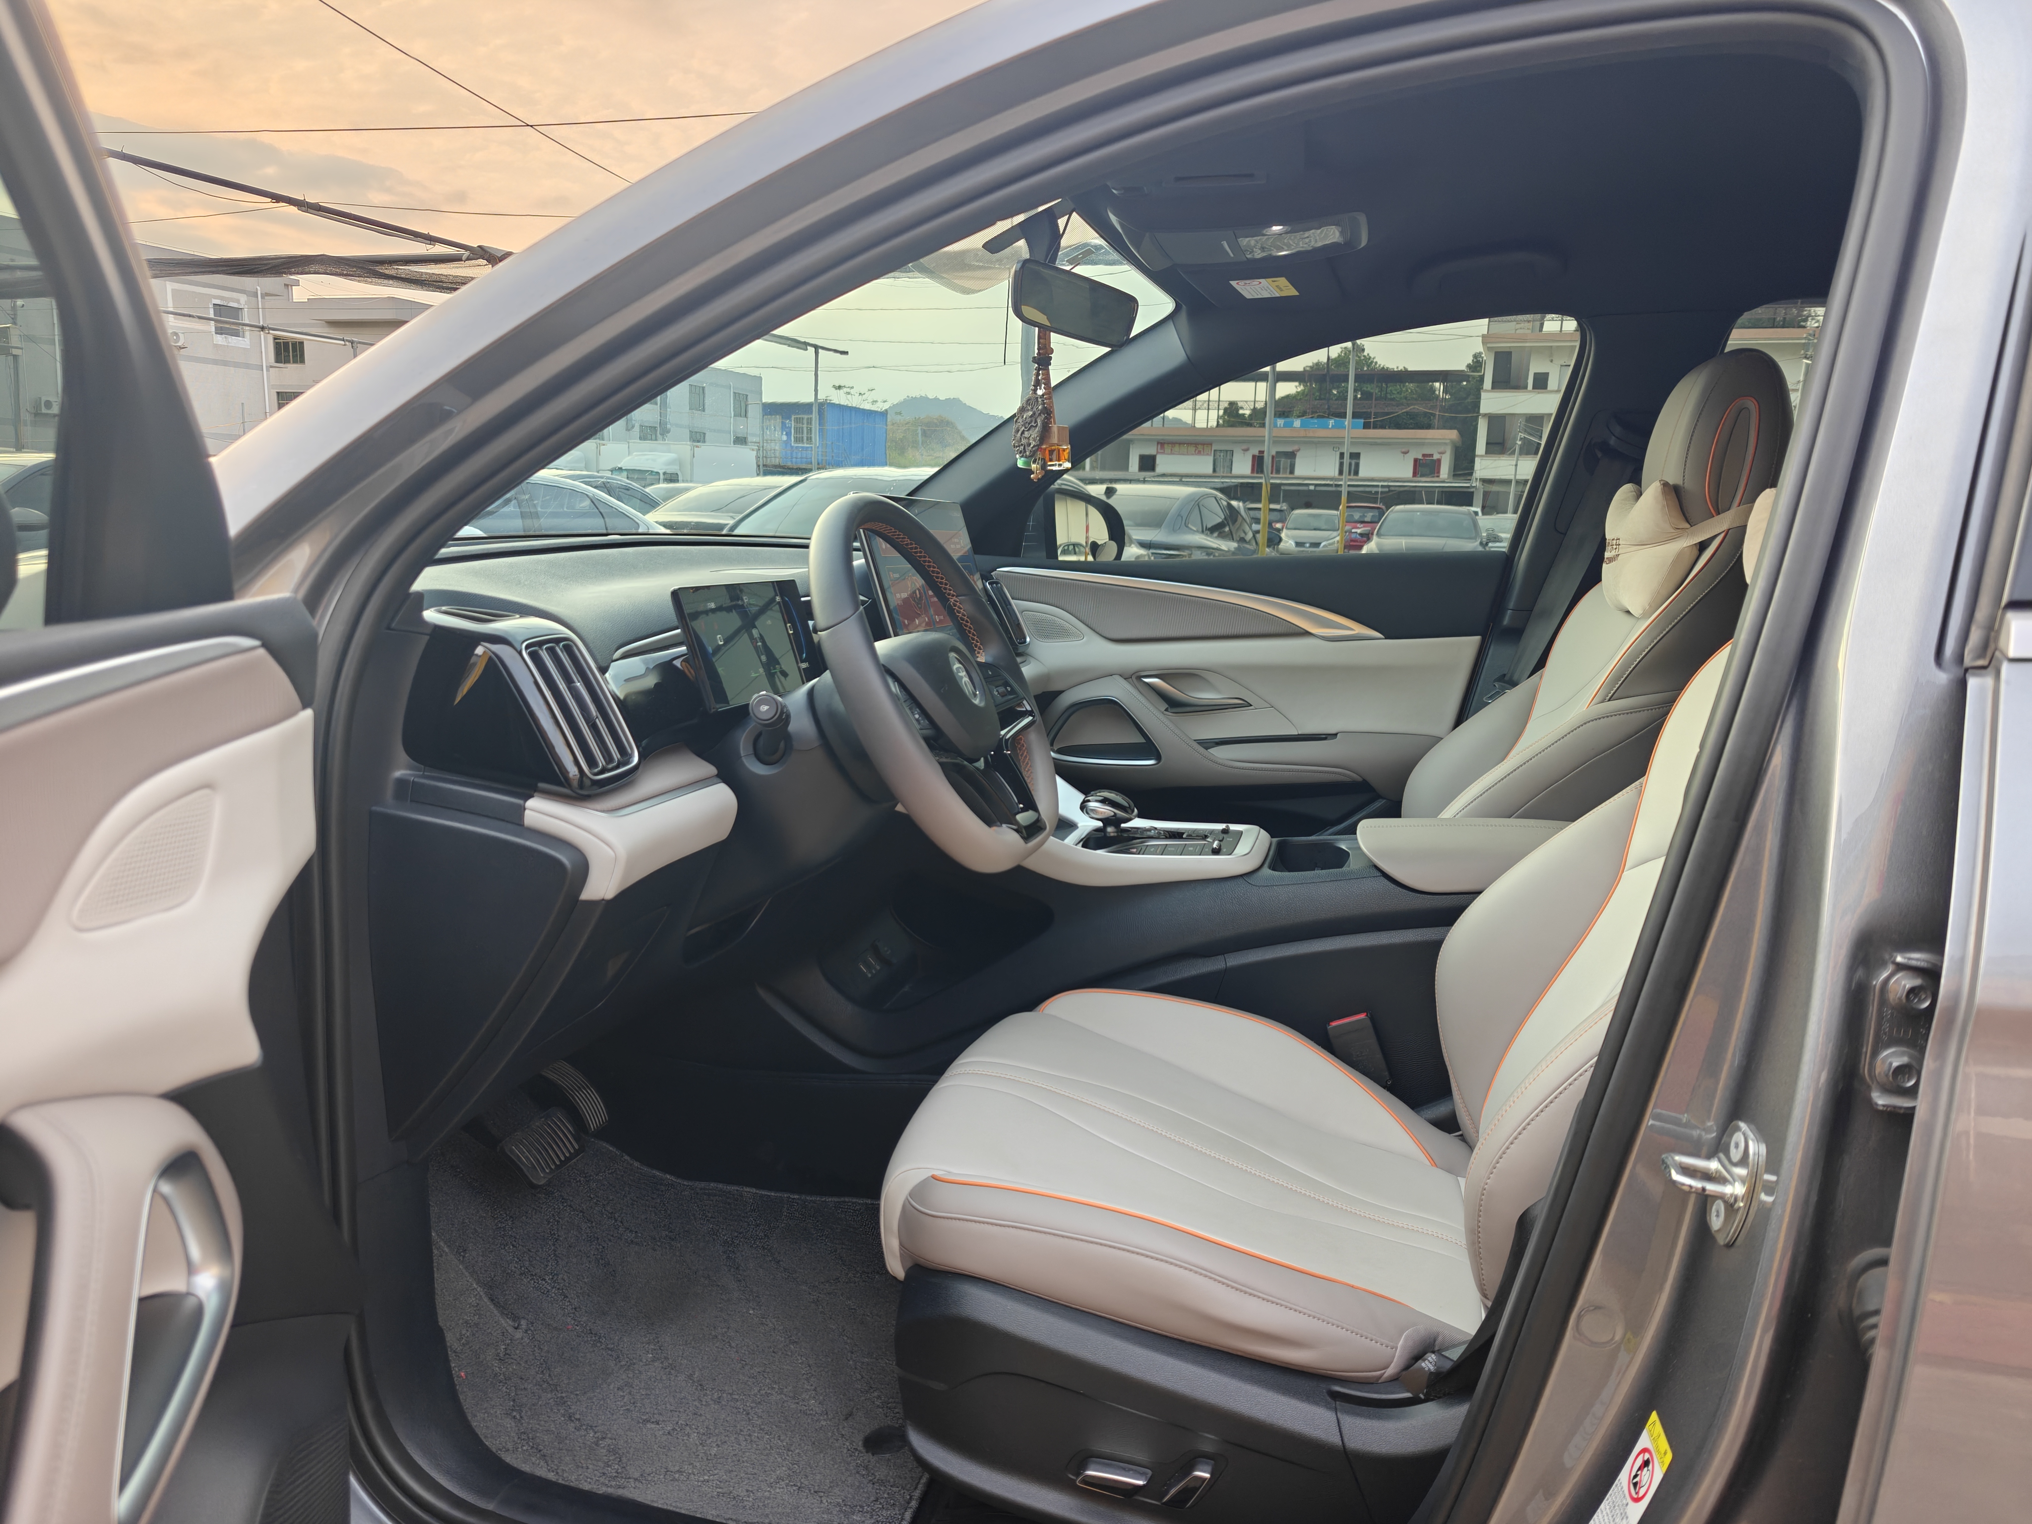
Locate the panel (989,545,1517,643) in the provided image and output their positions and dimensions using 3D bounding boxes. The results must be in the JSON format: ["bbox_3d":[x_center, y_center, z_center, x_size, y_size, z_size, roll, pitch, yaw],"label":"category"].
[{"bbox_3d":[0.327,-0.275,2.176,0.900,0.150,0.090,4,11,17],"label":"panel"}]

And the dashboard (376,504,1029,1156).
[{"bbox_3d":[-0.302,-0.073,1.643,0.550,0.500,1.440,4,11,17],"label":"dashboard"}]

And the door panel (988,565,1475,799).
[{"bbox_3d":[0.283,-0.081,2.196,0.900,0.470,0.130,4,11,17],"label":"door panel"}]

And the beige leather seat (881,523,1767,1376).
[{"bbox_3d":[0.345,0.021,1.085,0.800,0.850,0.530,4,11,17],"label":"beige leather seat"}]

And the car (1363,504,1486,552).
[{"bbox_3d":[6.140,-3.080,20.200,1.820,1.470,4.600,4,11,17],"label":"car"}]

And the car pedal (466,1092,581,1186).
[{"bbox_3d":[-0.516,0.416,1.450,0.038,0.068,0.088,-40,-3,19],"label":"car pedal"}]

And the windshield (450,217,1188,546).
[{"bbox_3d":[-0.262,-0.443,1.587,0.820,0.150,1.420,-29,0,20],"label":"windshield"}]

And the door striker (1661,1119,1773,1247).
[{"bbox_3d":[0.338,0.203,0.651,0.045,0.060,0.043,4,11,17],"label":"door striker"}]

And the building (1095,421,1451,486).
[{"bbox_3d":[16.247,-17.100,84.000,21.500,7.200,8.000,2,10,7],"label":"building"}]

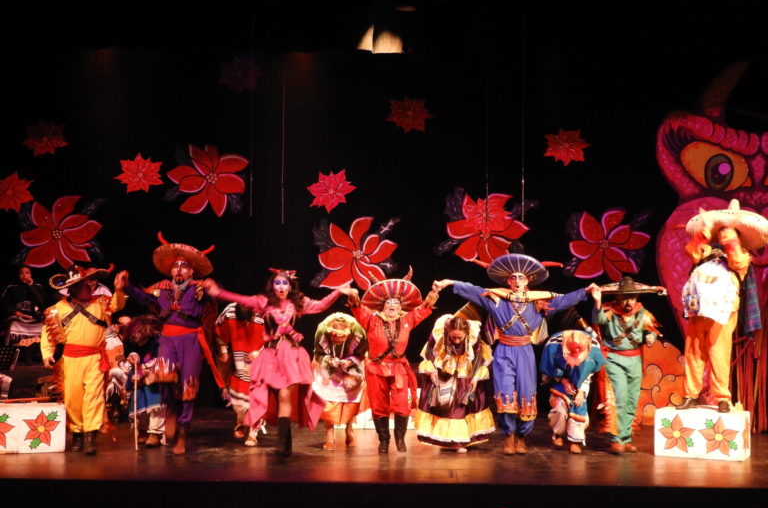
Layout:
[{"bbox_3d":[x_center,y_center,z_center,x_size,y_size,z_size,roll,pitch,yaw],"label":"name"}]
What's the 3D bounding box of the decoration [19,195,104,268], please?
[{"bbox_3d":[-3.965,-0.277,15.000,1.057,0.910,0.060,0,-2,2],"label":"decoration"}]

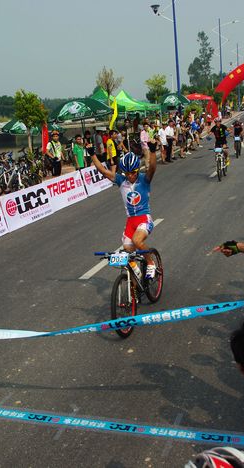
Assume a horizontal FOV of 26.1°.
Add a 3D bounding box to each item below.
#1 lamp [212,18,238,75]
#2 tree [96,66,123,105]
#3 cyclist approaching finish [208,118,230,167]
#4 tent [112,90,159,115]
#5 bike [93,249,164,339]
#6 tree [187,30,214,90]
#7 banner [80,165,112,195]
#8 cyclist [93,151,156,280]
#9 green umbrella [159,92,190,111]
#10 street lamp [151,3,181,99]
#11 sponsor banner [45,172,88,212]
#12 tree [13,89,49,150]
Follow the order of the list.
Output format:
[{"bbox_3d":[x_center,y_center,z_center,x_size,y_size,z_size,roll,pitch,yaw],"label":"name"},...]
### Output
[{"bbox_3d":[11.950,-19.018,61.000,3.500,11.300,0.500,-1,14,17],"label":"lamp"},{"bbox_3d":[-0.383,-4.791,21.475,1.050,4.000,1.050,0,14,21],"label":"tree"},{"bbox_3d":[3.096,-2.778,16.213,0.720,1.600,0.750,1,15,23],"label":"cyclist approaching finish"},{"bbox_3d":[0.183,-5.727,26.914,3.000,3.095,3.000,0,14,18],"label":"tent"},{"bbox_3d":[0.164,0.502,5.959,0.640,1.000,1.700,1,15,23],"label":"bike"},{"bbox_3d":[14.578,-28.809,94.175,5.200,14.514,5.000,-5,13,0],"label":"tree"},{"bbox_3d":[-0.717,-1.718,15.937,0.180,0.770,1.918,1,15,22],"label":"banner"},{"bbox_3d":[0.127,-0.092,5.814,0.720,1.620,0.680,-1,14,20],"label":"cyclist"},{"bbox_3d":[3.460,-7.484,33.944,2.100,2.950,2.100,-1,14,17],"label":"green umbrella"},{"bbox_3d":[3.824,-11.675,33.313,3.500,11.300,0.500,-1,14,17],"label":"street lamp"},{"bbox_3d":[-1.436,-1.186,13.958,0.180,0.770,2.418,0,14,18],"label":"sponsor banner"},{"bbox_3d":[-3.072,-3.326,18.000,1.200,3.350,1.200,1,15,23],"label":"tree"}]

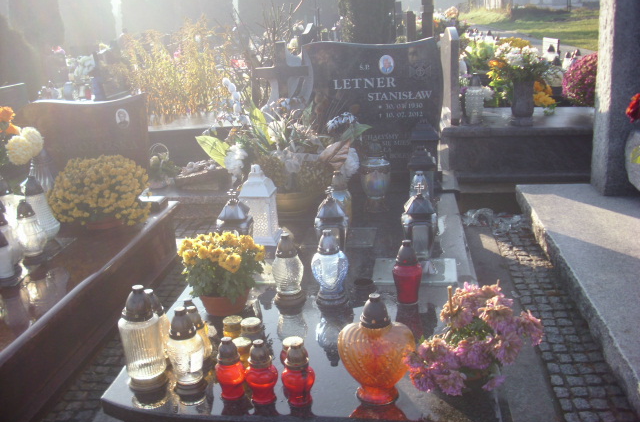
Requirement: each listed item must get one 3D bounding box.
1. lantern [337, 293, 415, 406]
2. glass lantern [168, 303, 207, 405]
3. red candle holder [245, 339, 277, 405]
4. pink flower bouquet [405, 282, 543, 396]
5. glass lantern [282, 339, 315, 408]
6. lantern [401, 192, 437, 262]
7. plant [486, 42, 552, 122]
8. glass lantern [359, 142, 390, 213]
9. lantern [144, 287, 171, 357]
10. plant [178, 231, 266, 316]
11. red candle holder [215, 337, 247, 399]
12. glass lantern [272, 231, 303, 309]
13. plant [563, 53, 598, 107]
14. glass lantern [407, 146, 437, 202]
[{"bbox_3d":[0.150,0.363,1.808,0.198,0.298,0.118,-1,17,7],"label":"lantern"},{"bbox_3d":[-0.344,0.359,1.782,0.095,0.228,0.095,-1,16,8],"label":"glass lantern"},{"bbox_3d":[-0.158,0.436,1.873,0.090,0.177,0.090,-1,16,7],"label":"red candle holder"},{"bbox_3d":[0.412,0.340,1.848,0.340,0.288,0.299,-1,17,7],"label":"pink flower bouquet"},{"bbox_3d":[-0.056,0.433,1.856,0.086,0.180,0.086,-1,16,7],"label":"glass lantern"},{"bbox_3d":[0.387,0.038,2.623,0.135,0.293,0.135,-1,16,8],"label":"lantern"},{"bbox_3d":[1.333,-0.848,4.550,0.440,0.520,0.380,-1,16,8],"label":"plant"},{"bbox_3d":[0.283,-0.178,3.569,0.158,0.355,0.158,-1,16,7],"label":"glass lantern"},{"bbox_3d":[-0.505,0.349,2.066,0.096,0.243,0.096,-1,17,7],"label":"lantern"},{"bbox_3d":[-0.353,0.224,2.460,0.310,0.280,0.300,-1,16,7],"label":"plant"},{"bbox_3d":[-0.233,0.399,1.750,0.076,0.157,0.076,-1,16,8],"label":"red candle holder"},{"bbox_3d":[-0.116,0.203,2.450,0.112,0.255,0.112,-1,17,7],"label":"glass lantern"},{"bbox_3d":[2.304,-1.046,5.691,0.556,0.549,0.556,-1,17,7],"label":"plant"},{"bbox_3d":[0.489,-0.138,3.287,0.136,0.355,0.136,-1,17,7],"label":"glass lantern"}]

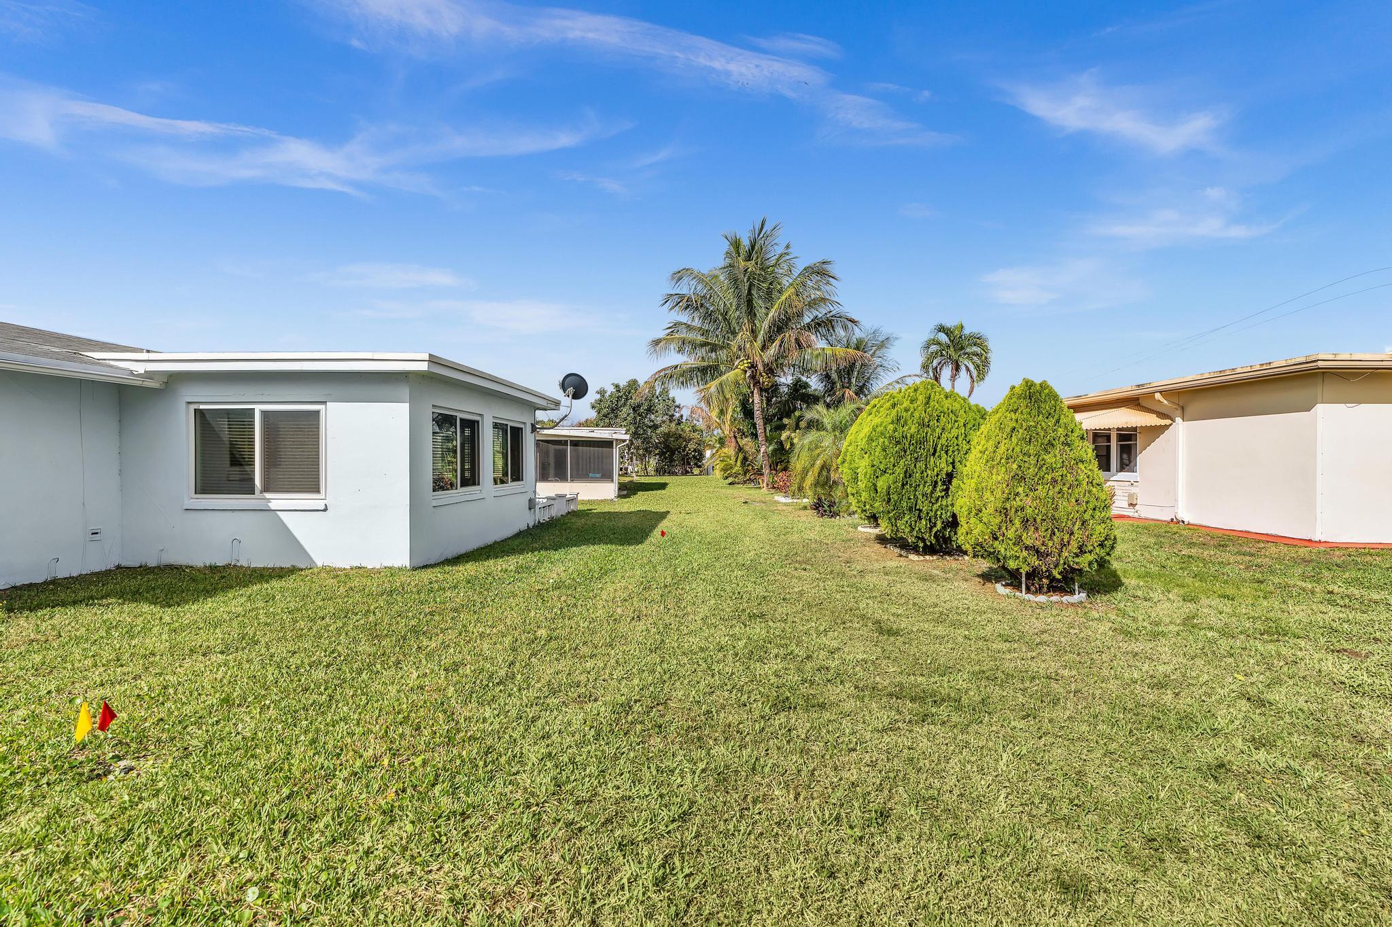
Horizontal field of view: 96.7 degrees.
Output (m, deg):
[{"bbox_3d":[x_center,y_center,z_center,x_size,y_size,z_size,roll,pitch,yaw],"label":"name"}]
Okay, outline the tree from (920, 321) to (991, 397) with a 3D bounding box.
[{"bbox_3d":[12.579,-2.756,30.000,3.500,8.310,3.400,0,0,0],"label":"tree"}]

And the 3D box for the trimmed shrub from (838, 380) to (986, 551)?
[{"bbox_3d":[3.454,0.034,9.800,2.150,2.700,2.000,0,0,0],"label":"trimmed shrub"}]

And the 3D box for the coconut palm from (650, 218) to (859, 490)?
[{"bbox_3d":[2.830,-5.151,29.000,10.000,12.600,9.600,0,0,0],"label":"coconut palm"}]

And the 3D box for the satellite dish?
[{"bbox_3d":[-2.737,-1.723,13.900,0.680,0.620,0.420,0,18,-30],"label":"satellite dish"}]

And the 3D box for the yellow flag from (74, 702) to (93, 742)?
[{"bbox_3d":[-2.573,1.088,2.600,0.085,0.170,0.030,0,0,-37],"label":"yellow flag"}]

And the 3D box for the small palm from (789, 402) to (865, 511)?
[{"bbox_3d":[3.845,-0.285,18.000,2.400,3.150,2.300,0,0,0],"label":"small palm"}]

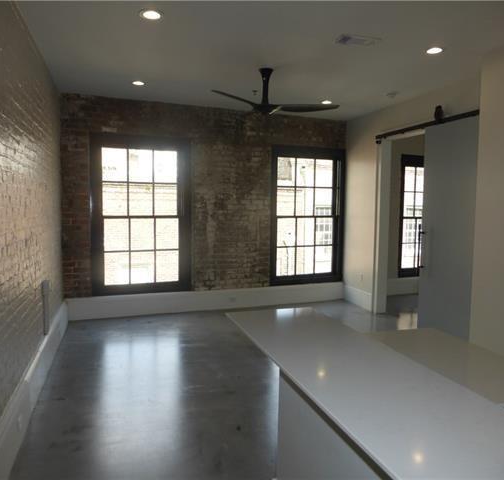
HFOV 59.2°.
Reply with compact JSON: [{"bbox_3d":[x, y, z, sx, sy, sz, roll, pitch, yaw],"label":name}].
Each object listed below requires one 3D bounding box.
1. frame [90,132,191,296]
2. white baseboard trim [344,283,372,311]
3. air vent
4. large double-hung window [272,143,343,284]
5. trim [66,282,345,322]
[{"bbox_3d":[-1.383,-0.300,5.606,1.208,1.955,0.120,-1,5,-17],"label":"frame"},{"bbox_3d":[1.478,0.803,6.157,0.030,0.233,0.742,-1,5,-17],"label":"white baseboard trim"},{"bbox_3d":[0.819,-1.519,3.369,0.315,0.030,0.180,-1,5,-17],"label":"air vent"},{"bbox_3d":[0.795,-0.331,6.285,1.113,1.915,0.120,-1,5,-17],"label":"large double-hung window"},{"bbox_3d":[-0.450,0.806,5.965,3.766,0.270,0.035,-1,5,-17],"label":"trim"}]

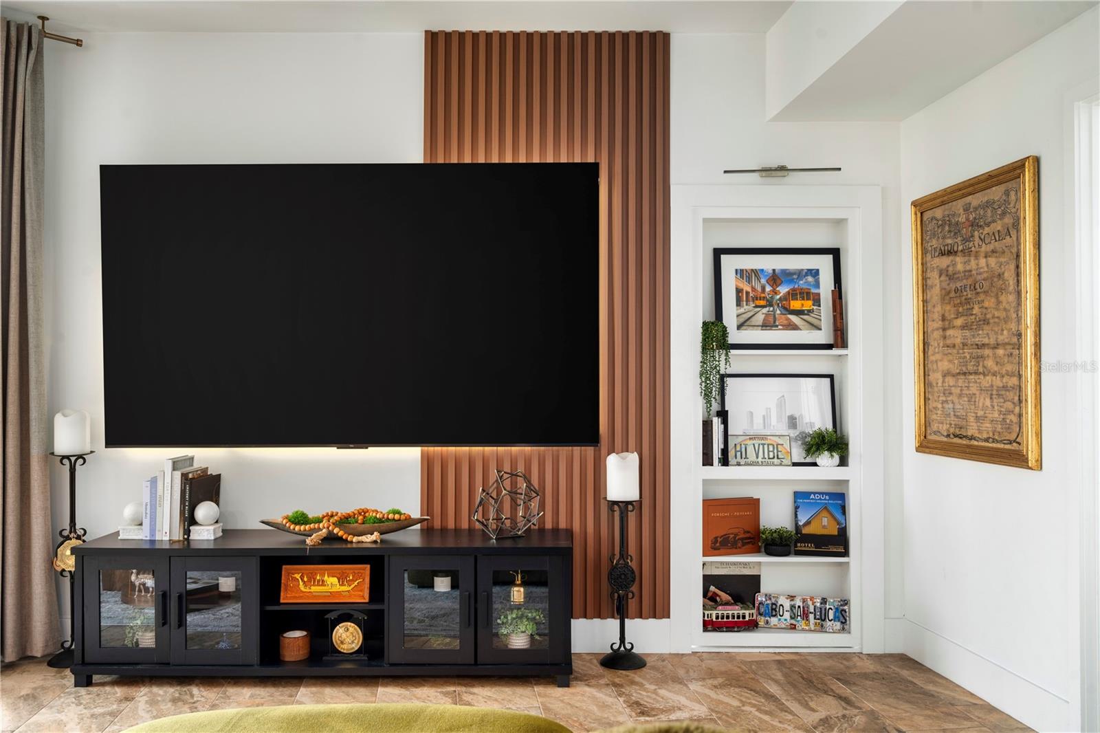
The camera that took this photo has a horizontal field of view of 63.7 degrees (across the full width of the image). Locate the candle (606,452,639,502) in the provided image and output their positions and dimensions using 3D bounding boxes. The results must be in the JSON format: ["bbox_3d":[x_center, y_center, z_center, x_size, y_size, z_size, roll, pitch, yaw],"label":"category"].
[{"bbox_3d":[0.316,0.475,3.834,0.141,0.207,0.141,0,-1,0],"label":"candle"}]

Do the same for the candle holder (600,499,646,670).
[{"bbox_3d":[0.315,0.926,3.828,0.202,0.699,0.202,0,-1,0],"label":"candle holder"}]

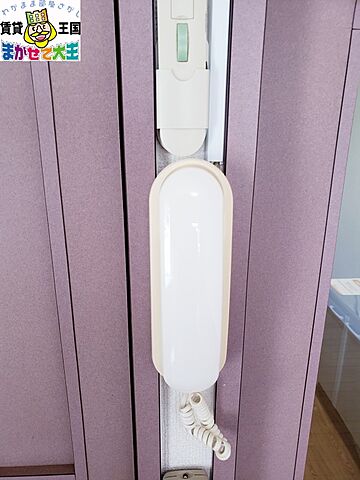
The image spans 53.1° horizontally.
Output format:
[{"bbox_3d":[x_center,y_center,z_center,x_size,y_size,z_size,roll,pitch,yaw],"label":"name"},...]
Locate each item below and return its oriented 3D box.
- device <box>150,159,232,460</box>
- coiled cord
[{"bbox_3d":[0.010,0.090,0.348,0.077,0.329,0.057,0,17,-2],"label":"device"},{"bbox_3d":[0.026,0.194,0.386,0.056,0.109,0.040,0,17,-2],"label":"coiled cord"}]

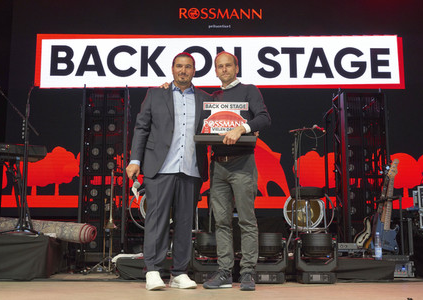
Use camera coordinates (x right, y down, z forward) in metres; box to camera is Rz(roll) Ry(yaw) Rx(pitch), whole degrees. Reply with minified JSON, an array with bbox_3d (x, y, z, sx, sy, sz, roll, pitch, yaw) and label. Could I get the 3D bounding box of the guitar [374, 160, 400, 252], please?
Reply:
[{"bbox_3d":[1.990,0.615,6.068,0.320,1.070,0.090,7,-13,9],"label":"guitar"}]

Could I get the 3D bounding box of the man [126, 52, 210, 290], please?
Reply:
[{"bbox_3d":[-0.333,0.134,4.271,0.630,1.830,0.380,0,-9,-2],"label":"man"}]

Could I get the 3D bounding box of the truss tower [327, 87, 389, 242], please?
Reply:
[{"bbox_3d":[2.352,0.422,8.739,0.680,2.650,0.600,1,-9,-5],"label":"truss tower"}]

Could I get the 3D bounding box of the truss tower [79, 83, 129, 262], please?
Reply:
[{"bbox_3d":[-1.646,0.391,8.540,0.680,2.640,0.600,1,-9,-7],"label":"truss tower"}]

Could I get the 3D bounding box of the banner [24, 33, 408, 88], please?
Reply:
[{"bbox_3d":[0.162,-1.683,10.567,7.030,1.070,0.060,0,-9,-1],"label":"banner"}]

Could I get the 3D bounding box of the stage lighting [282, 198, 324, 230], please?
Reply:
[{"bbox_3d":[1.213,0.824,7.260,0.520,0.520,0.300,-3,-10,22],"label":"stage lighting"}]

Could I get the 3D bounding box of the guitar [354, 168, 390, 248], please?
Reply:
[{"bbox_3d":[1.959,0.684,6.513,0.360,0.990,0.090,16,-13,5],"label":"guitar"}]

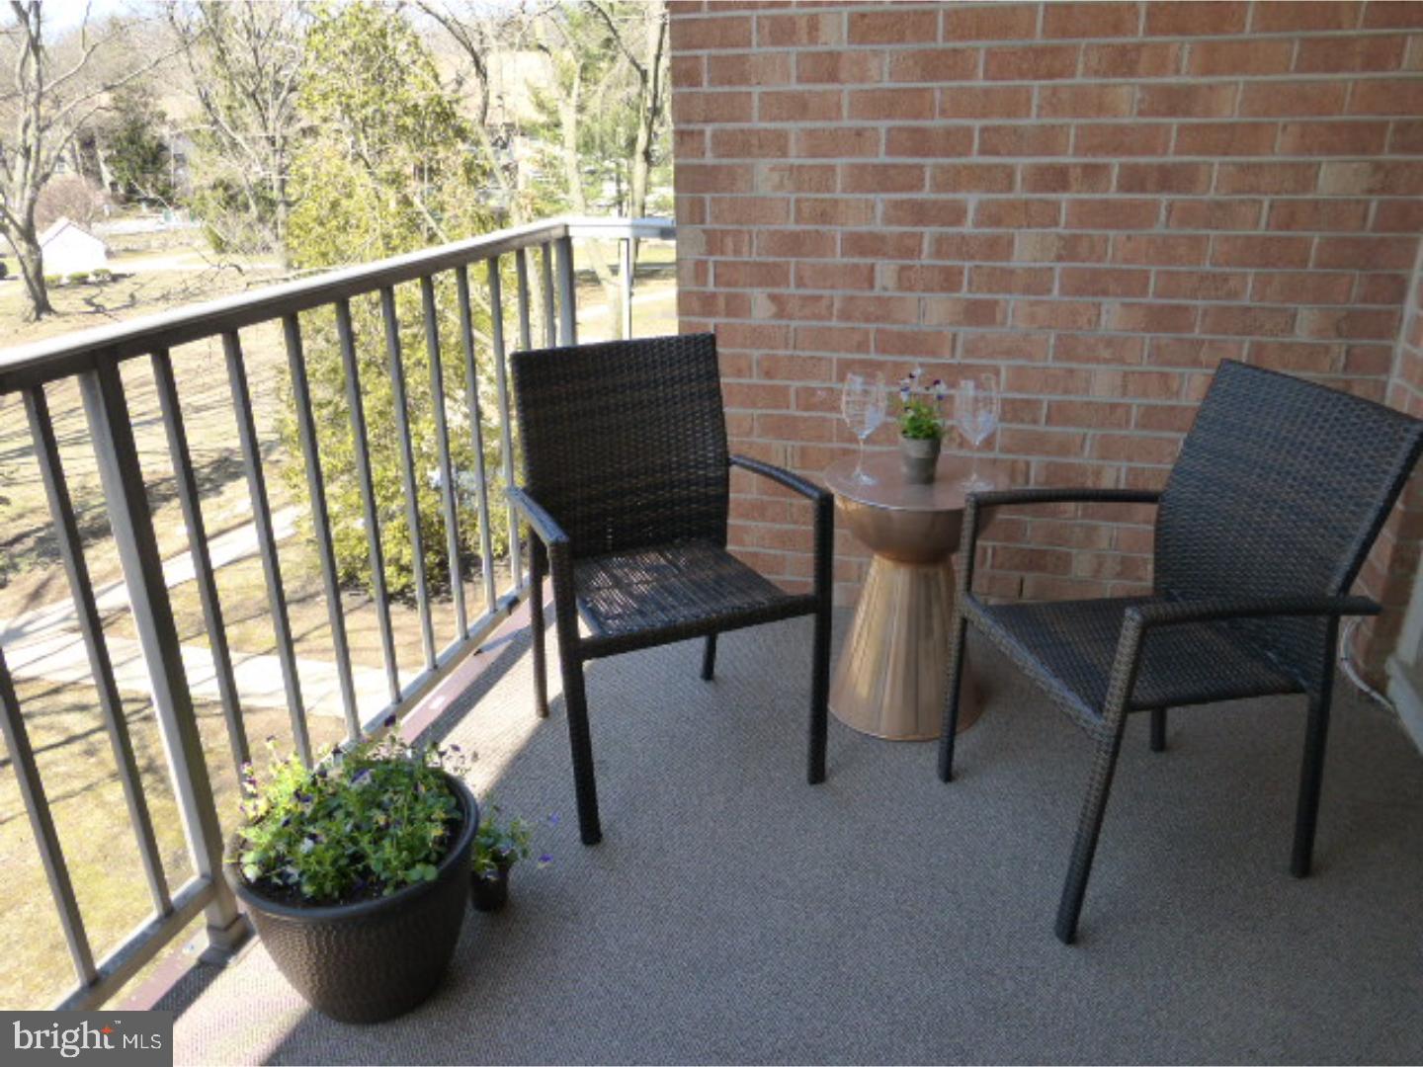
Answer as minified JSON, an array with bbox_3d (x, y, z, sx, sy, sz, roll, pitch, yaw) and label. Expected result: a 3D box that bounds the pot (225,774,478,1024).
[{"bbox_3d":[-0.548,0.588,1.629,0.370,0.271,0.370,-9,23,-21],"label":"pot"}]

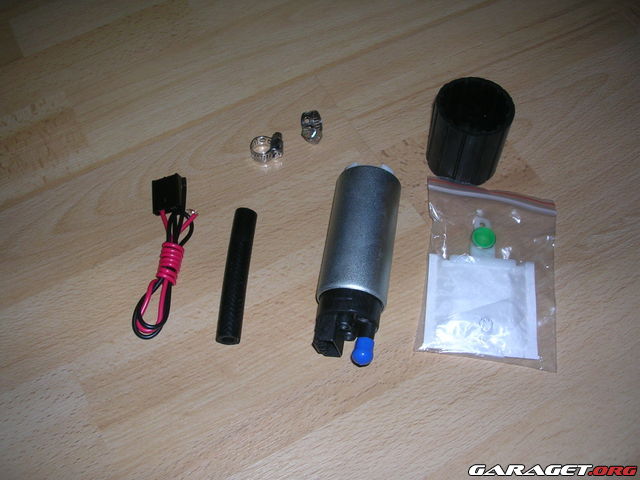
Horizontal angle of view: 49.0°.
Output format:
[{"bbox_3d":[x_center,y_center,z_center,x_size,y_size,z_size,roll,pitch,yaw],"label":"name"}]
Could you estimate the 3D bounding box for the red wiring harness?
[{"bbox_3d":[-0.092,0.017,0.412,0.025,0.011,0.087,5,58,4],"label":"red wiring harness"}]

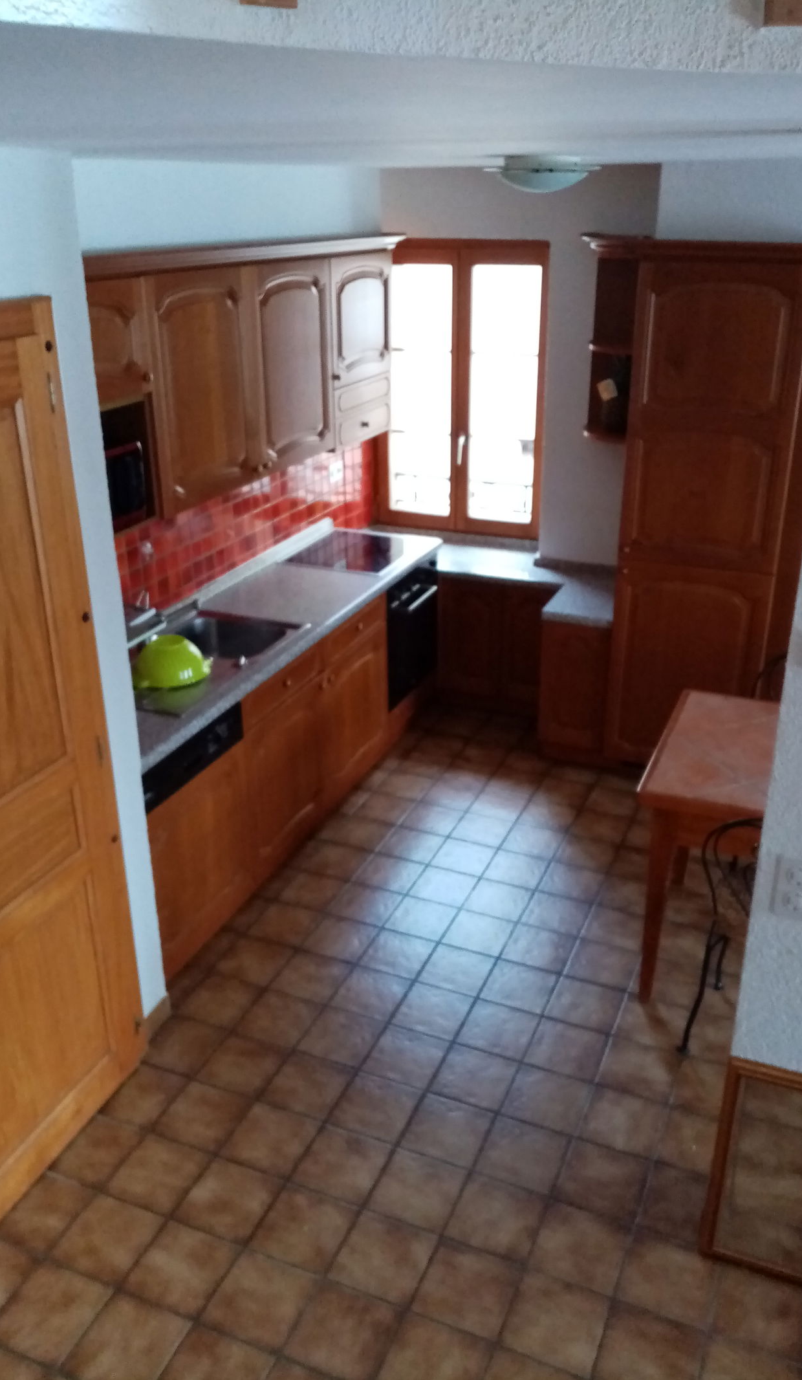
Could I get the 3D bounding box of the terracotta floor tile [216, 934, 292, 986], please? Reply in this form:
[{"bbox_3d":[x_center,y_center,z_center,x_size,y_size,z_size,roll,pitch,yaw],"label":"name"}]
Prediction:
[{"bbox_3d":[-0.492,0.920,3.522,0.197,0.010,0.197,9,26,22],"label":"terracotta floor tile"}]

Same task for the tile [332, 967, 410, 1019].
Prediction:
[{"bbox_3d":[-0.093,0.965,3.299,0.200,0.010,0.200,9,25,22],"label":"tile"}]

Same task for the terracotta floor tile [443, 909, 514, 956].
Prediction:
[{"bbox_3d":[0.271,0.840,3.551,0.199,0.012,0.199,10,26,21],"label":"terracotta floor tile"}]

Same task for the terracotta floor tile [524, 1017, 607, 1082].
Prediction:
[{"bbox_3d":[0.489,1.058,3.041,0.199,0.012,0.199,10,26,21],"label":"terracotta floor tile"}]

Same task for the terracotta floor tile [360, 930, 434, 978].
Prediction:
[{"bbox_3d":[-0.009,0.888,3.477,0.200,0.010,0.200,9,25,22],"label":"terracotta floor tile"}]

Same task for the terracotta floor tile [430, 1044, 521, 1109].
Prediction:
[{"bbox_3d":[0.209,1.108,2.971,0.196,0.010,0.196,9,26,22],"label":"terracotta floor tile"}]

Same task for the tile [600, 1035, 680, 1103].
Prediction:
[{"bbox_3d":[0.679,1.093,2.989,0.196,0.010,0.196,9,26,22],"label":"tile"}]

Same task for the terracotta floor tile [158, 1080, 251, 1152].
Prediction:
[{"bbox_3d":[-0.535,1.165,2.823,0.195,0.014,0.195,9,26,22],"label":"terracotta floor tile"}]

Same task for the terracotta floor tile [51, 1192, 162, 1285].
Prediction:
[{"bbox_3d":[-0.722,1.350,2.549,0.197,0.010,0.197,9,26,22],"label":"terracotta floor tile"}]

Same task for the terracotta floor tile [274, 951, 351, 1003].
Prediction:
[{"bbox_3d":[-0.287,0.934,3.382,0.196,0.010,0.196,9,26,22],"label":"terracotta floor tile"}]

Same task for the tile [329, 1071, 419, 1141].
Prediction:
[{"bbox_3d":[-0.067,1.151,2.864,0.200,0.010,0.200,9,25,22],"label":"tile"}]

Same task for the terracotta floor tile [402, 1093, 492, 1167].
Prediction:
[{"bbox_3d":[0.128,1.210,2.849,0.197,0.010,0.197,9,26,22],"label":"terracotta floor tile"}]

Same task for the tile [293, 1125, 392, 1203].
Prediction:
[{"bbox_3d":[-0.153,1.234,2.699,0.196,0.010,0.196,9,26,22],"label":"tile"}]

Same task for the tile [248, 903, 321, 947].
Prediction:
[{"bbox_3d":[-0.398,0.820,3.606,0.199,0.012,0.199,10,26,21],"label":"tile"}]

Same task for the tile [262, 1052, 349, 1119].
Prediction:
[{"bbox_3d":[-0.259,1.116,2.918,0.199,0.012,0.199,10,26,21],"label":"tile"}]

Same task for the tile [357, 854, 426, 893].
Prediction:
[{"bbox_3d":[-0.035,0.697,3.885,0.199,0.012,0.199,10,26,21],"label":"tile"}]

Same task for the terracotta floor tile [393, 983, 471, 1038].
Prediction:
[{"bbox_3d":[0.100,0.998,3.225,0.196,0.010,0.196,9,26,22],"label":"terracotta floor tile"}]

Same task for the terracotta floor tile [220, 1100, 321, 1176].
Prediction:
[{"bbox_3d":[-0.352,1.224,2.828,0.197,0.010,0.197,9,26,22],"label":"terracotta floor tile"}]

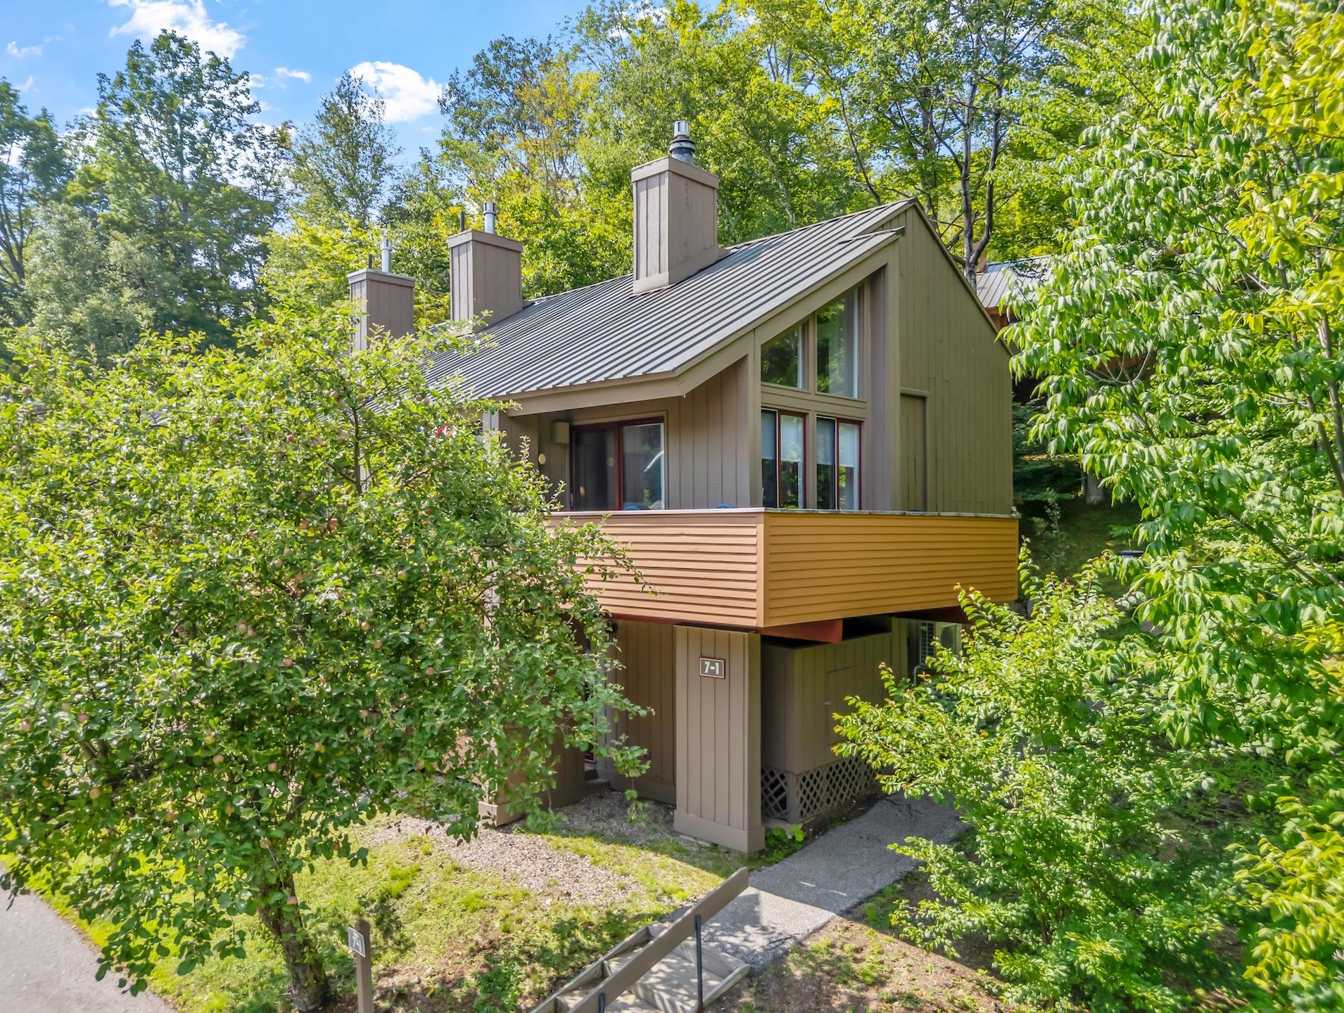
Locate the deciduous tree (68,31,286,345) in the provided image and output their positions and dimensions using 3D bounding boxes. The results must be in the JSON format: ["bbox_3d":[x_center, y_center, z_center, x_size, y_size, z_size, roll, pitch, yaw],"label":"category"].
[{"bbox_3d":[-17.985,-6.934,33.774,7.600,20.500,7.600,1,-1,-28],"label":"deciduous tree"}]

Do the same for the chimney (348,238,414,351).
[{"bbox_3d":[-7.420,-5.268,23.994,0.893,3.164,1.313,-1,-2,44],"label":"chimney"}]

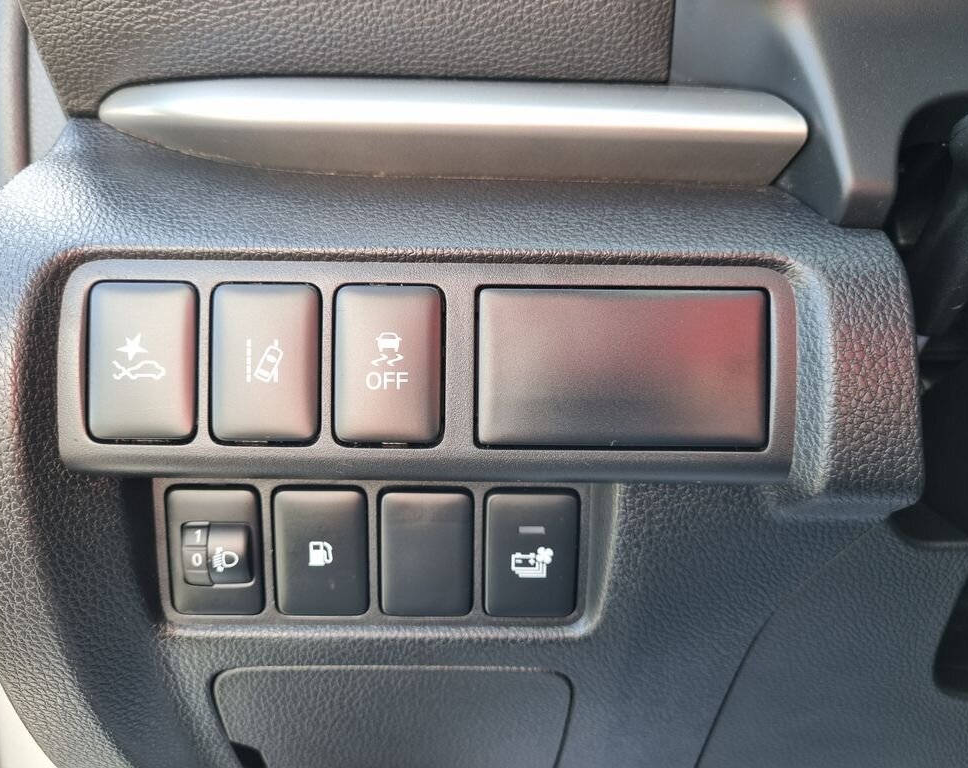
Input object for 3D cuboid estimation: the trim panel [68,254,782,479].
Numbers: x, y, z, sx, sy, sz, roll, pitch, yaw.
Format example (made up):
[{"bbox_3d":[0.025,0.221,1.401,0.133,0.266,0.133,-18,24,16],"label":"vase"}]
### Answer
[{"bbox_3d":[-0.013,-0.003,0.182,0.164,0.050,0.024,1,-1,0],"label":"trim panel"}]

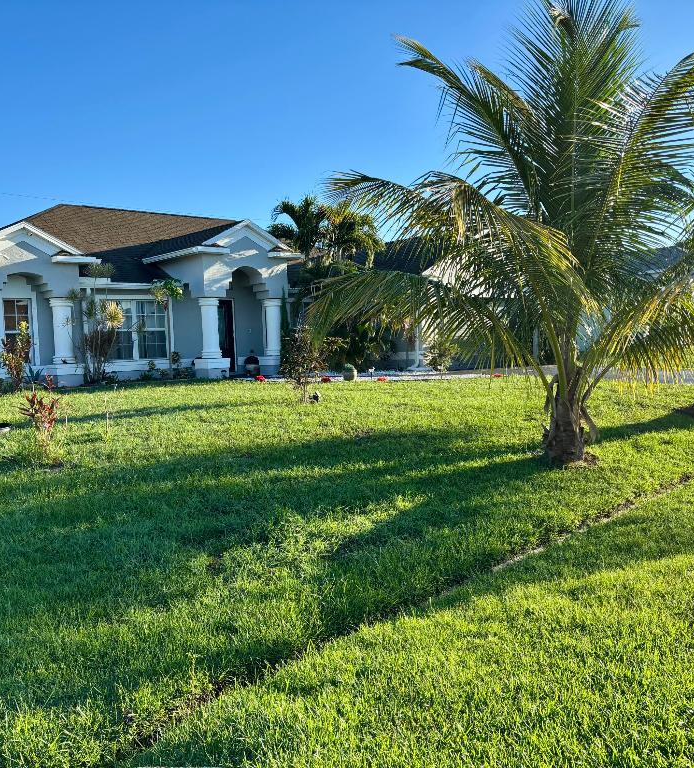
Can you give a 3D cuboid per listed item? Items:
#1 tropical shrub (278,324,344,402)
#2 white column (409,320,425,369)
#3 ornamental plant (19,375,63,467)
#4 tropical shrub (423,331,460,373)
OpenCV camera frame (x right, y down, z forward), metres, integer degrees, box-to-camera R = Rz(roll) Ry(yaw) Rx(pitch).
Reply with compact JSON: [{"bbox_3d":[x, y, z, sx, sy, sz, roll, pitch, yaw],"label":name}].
[{"bbox_3d":[-0.622,-0.349,13.100,1.080,1.330,1.050,-2,3,-3],"label":"tropical shrub"},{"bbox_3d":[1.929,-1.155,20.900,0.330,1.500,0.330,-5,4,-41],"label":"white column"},{"bbox_3d":[-3.138,0.385,7.900,0.460,0.930,0.460,-3,3,-22],"label":"ornamental plant"},{"bbox_3d":[2.298,-0.754,18.700,0.850,1.080,0.850,-2,3,7],"label":"tropical shrub"}]

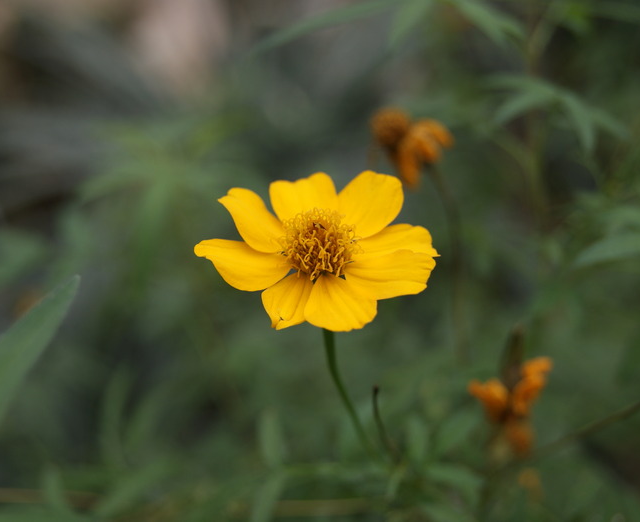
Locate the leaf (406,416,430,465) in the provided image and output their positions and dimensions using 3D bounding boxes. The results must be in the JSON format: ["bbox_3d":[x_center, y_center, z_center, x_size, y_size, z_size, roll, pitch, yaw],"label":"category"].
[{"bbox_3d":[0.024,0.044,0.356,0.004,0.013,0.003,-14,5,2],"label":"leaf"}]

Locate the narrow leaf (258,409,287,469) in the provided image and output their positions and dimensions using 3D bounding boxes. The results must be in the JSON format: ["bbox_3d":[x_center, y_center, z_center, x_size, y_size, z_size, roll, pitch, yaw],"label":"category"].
[{"bbox_3d":[-0.012,0.044,0.363,0.005,0.016,0.003,-11,7,-3],"label":"narrow leaf"}]

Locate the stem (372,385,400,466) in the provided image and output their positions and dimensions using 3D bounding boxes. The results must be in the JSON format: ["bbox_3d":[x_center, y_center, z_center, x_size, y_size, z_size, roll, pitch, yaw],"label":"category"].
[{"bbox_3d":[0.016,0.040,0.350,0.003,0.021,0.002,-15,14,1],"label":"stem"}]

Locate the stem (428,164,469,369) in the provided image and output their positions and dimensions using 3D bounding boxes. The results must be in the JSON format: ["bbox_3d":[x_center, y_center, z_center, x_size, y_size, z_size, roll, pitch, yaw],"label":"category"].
[{"bbox_3d":[0.035,0.001,0.383,0.005,0.055,0.004,-10,11,5],"label":"stem"}]

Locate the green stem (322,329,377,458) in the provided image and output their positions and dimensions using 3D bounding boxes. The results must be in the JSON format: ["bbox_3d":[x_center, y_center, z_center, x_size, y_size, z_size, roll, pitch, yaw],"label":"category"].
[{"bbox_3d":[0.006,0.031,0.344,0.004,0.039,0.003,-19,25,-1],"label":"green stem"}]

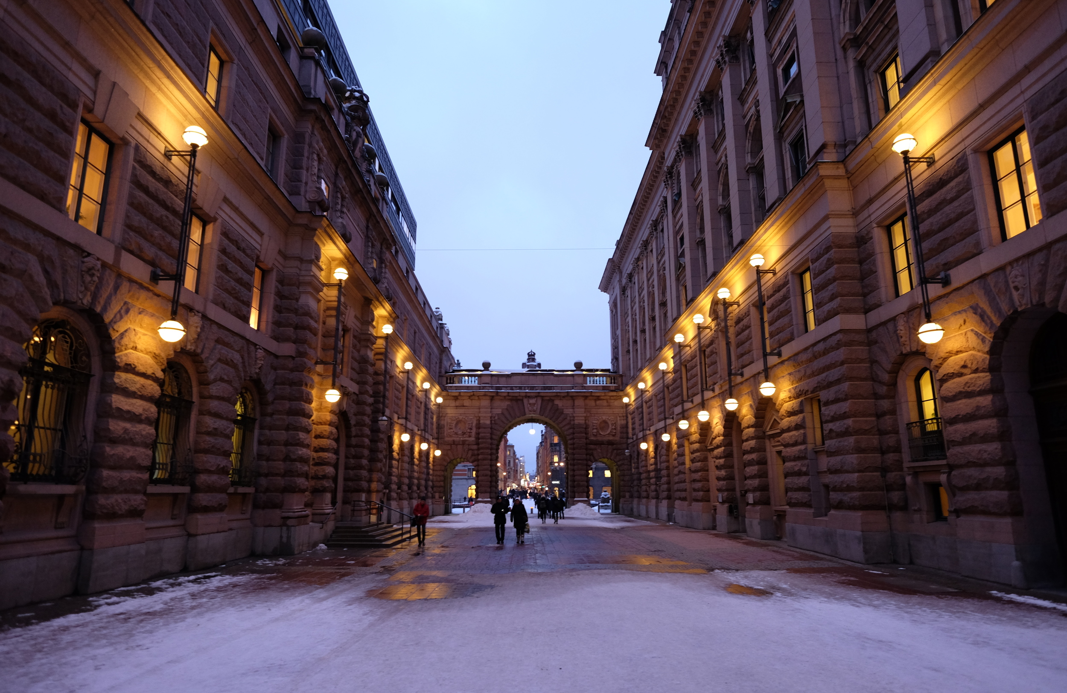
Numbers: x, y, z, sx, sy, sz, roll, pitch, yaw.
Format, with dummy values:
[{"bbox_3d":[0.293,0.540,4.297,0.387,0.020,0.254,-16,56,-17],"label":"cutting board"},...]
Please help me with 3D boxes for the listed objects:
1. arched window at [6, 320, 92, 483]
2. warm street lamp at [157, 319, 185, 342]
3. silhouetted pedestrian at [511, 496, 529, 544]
[{"bbox_3d":[-9.043,1.028,11.717,0.400,3.050,1.750,0,-13,-1],"label":"arched window"},{"bbox_3d":[-8.279,-0.353,14.258,0.560,0.540,0.560,0,-13,-1],"label":"warm street lamp"},{"bbox_3d":[-0.538,6.635,23.796,0.620,1.704,0.420,0,-13,-1],"label":"silhouetted pedestrian"}]

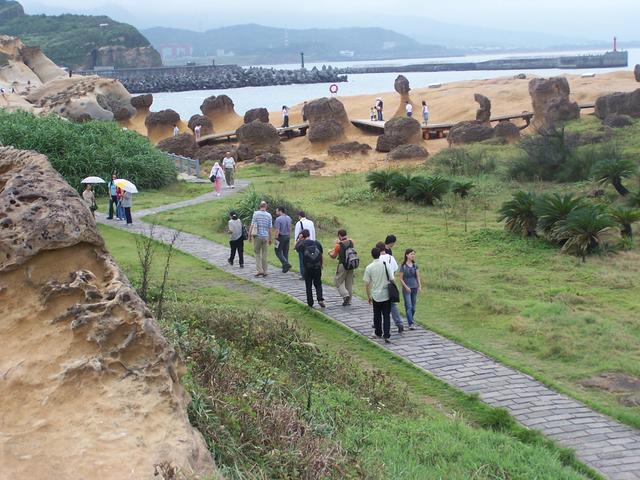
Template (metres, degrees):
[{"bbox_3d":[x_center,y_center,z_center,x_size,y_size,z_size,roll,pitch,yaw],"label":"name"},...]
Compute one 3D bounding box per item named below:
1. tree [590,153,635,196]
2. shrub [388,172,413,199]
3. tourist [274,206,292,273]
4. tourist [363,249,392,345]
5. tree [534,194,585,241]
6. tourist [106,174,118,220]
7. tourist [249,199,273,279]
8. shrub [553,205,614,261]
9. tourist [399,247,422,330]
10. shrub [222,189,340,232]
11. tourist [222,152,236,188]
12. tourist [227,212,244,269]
[{"bbox_3d":[11.389,-2.447,47.891,1.750,1.500,1.750,1,9,18],"label":"tree"},{"bbox_3d":[3.420,-2.301,52.300,1.150,1.000,1.150,-2,8,0],"label":"shrub"},{"bbox_3d":[-0.949,0.004,32.077,0.470,1.700,0.420,-6,9,-27],"label":"tourist"},{"bbox_3d":[1.081,1.020,22.900,0.520,1.720,0.360,-4,9,-14],"label":"tourist"},{"bbox_3d":[7.006,-0.673,36.095,1.650,1.450,1.650,1,9,18],"label":"tree"},{"bbox_3d":[-8.061,-1.645,48.078,0.500,1.690,0.400,-2,8,-3],"label":"tourist"},{"bbox_3d":[-1.467,-0.037,30.800,0.600,1.830,0.380,-4,9,-14],"label":"tourist"},{"bbox_3d":[7.004,-0.225,32.800,1.550,1.300,1.550,-2,8,0],"label":"shrub"},{"bbox_3d":[1.792,0.991,24.483,0.460,1.610,0.360,-5,9,-20],"label":"tourist"},{"bbox_3d":[-1.315,-0.990,42.300,3.900,1.250,2.200,-2,8,0],"label":"shrub"},{"bbox_3d":[-4.349,-3.305,59.378,0.540,1.680,0.400,0,9,14],"label":"tourist"},{"bbox_3d":[-2.308,-0.005,34.188,0.460,1.550,0.400,-7,10,-33],"label":"tourist"}]

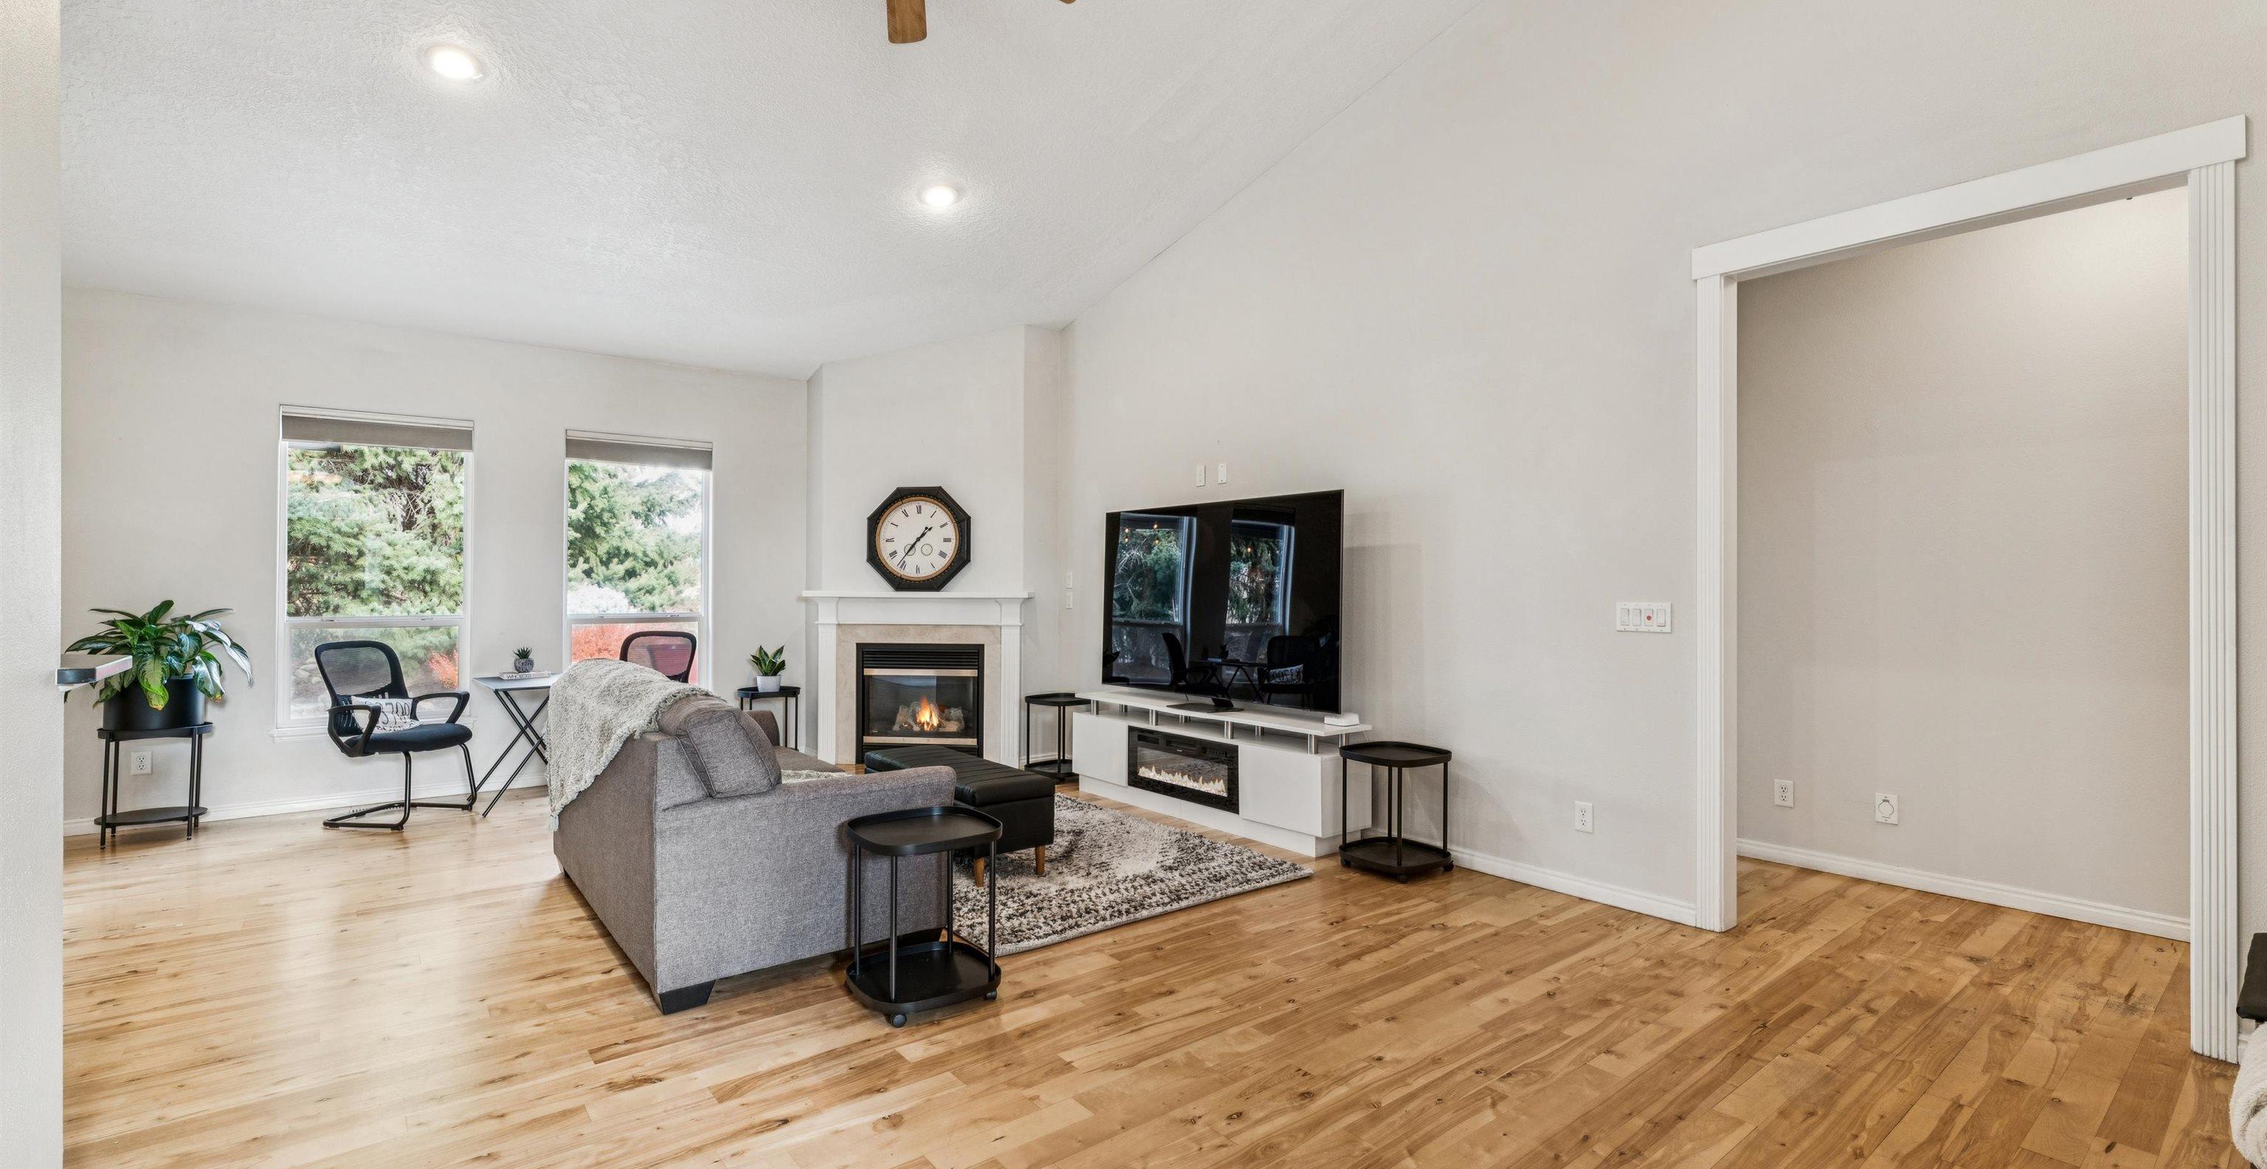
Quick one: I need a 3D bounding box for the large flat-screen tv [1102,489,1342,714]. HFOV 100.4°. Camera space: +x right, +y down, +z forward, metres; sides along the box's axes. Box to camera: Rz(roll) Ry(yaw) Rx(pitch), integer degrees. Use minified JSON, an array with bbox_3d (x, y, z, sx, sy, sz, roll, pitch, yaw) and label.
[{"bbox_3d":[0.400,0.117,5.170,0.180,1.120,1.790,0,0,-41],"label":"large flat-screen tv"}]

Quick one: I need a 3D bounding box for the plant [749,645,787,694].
[{"bbox_3d":[-2.533,0.590,6.561,0.260,0.325,0.240,0,0,7],"label":"plant"}]

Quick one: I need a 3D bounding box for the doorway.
[{"bbox_3d":[2.567,0.018,3.051,0.160,2.530,1.330,0,0,-41],"label":"doorway"}]

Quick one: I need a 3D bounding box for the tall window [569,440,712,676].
[{"bbox_3d":[-3.265,-0.101,6.269,0.870,1.755,0.110,0,0,-36],"label":"tall window"}]

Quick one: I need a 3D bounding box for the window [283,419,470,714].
[{"bbox_3d":[-4.436,-0.099,5.557,0.876,1.790,0.100,0,0,-38],"label":"window"}]

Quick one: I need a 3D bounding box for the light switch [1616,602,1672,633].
[{"bbox_3d":[1.982,0.129,3.669,0.012,0.115,0.203,0,0,-41],"label":"light switch"}]

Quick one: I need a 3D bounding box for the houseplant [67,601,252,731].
[{"bbox_3d":[-4.890,0.418,4.763,0.630,0.640,0.560,0,0,-38],"label":"houseplant"}]

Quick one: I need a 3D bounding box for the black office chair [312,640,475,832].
[{"bbox_3d":[-4.043,0.796,5.171,0.580,0.966,0.590,0,0,7],"label":"black office chair"}]

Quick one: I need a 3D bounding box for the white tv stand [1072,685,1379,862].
[{"bbox_3d":[0.396,0.985,5.203,0.380,0.590,1.980,0,0,-38],"label":"white tv stand"}]

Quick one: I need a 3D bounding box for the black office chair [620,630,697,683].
[{"bbox_3d":[-3.104,0.799,5.968,0.590,0.966,0.580,0,0,2],"label":"black office chair"}]

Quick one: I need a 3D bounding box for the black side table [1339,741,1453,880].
[{"bbox_3d":[1.186,1.018,4.266,0.415,0.530,0.415,0,0,-41],"label":"black side table"}]

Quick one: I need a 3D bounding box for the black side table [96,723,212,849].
[{"bbox_3d":[-4.910,0.991,4.731,0.410,0.565,0.410,0,0,-36],"label":"black side table"}]

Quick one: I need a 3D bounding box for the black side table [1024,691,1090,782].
[{"bbox_3d":[-0.471,1.016,6.213,0.410,0.535,0.415,0,0,-41],"label":"black side table"}]

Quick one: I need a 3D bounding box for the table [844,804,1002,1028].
[{"bbox_3d":[-0.640,1.007,2.911,0.420,0.528,0.400,0,0,-38],"label":"table"}]

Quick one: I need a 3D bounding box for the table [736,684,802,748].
[{"bbox_3d":[-2.530,1.012,6.570,0.405,0.546,0.405,0,0,-38],"label":"table"}]

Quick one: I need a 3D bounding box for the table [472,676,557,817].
[{"bbox_3d":[-3.495,0.920,5.489,0.460,0.710,0.520,0,0,-41],"label":"table"}]

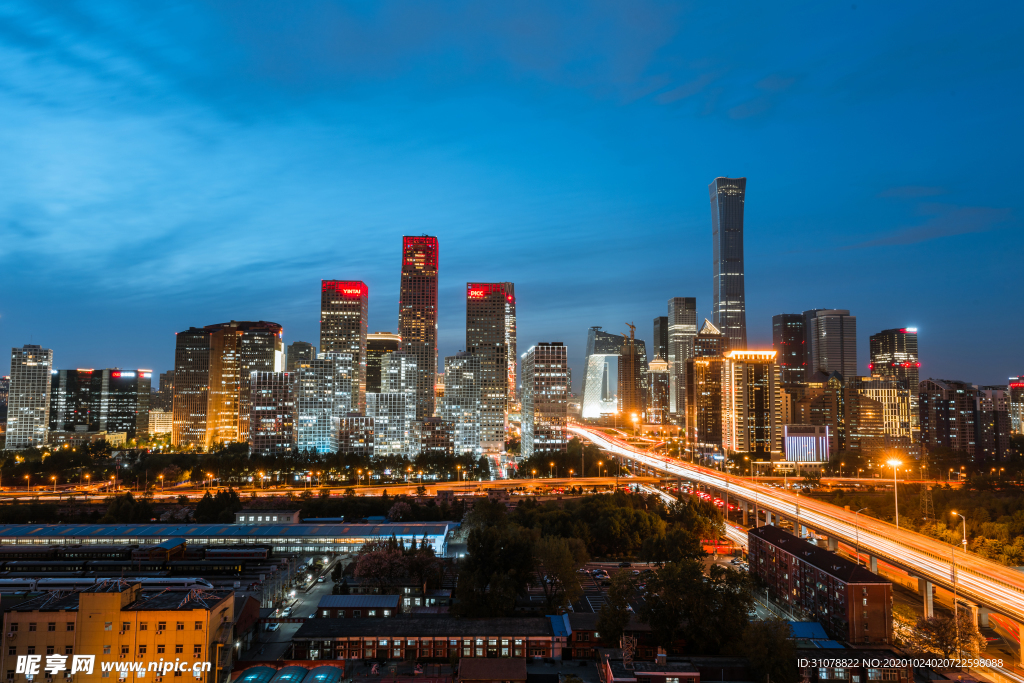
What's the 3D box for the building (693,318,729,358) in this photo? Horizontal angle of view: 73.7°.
[{"bbox_3d":[235.990,49.770,805.600,33.340,146.160,34.000,0,-5,-1],"label":"building"}]

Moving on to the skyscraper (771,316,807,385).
[{"bbox_3d":[573.470,63.380,1412.870,46.000,236.000,46.000,0,-5,-3],"label":"skyscraper"}]

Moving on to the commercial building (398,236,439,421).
[{"bbox_3d":[-110.100,1.220,824.110,41.000,250.000,41.000,0,-4,-2],"label":"commercial building"}]

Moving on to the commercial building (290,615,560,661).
[{"bbox_3d":[-22.100,75.670,175.890,66.000,6.800,12.000,0,-4,-1],"label":"commercial building"}]

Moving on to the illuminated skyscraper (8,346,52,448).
[{"bbox_3d":[-439.320,56.300,623.710,27.300,103.940,27.300,2,-5,-25],"label":"illuminated skyscraper"}]

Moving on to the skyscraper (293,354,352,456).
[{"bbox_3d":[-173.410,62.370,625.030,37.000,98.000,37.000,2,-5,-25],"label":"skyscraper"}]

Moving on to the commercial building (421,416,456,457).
[{"bbox_3d":[-64.310,82.480,553.470,27.300,40.460,27.300,2,-5,-25],"label":"commercial building"}]

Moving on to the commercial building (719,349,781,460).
[{"bbox_3d":[222.020,62.340,637.220,42.000,104.000,39.000,0,-4,1],"label":"commercial building"}]

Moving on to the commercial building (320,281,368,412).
[{"bbox_3d":[-189.630,27.010,771.180,43.480,186.000,42.000,0,-5,-2],"label":"commercial building"}]

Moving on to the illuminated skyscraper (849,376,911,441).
[{"bbox_3d":[424.130,81.200,792.030,62.450,81.330,32.000,0,-5,-1],"label":"illuminated skyscraper"}]

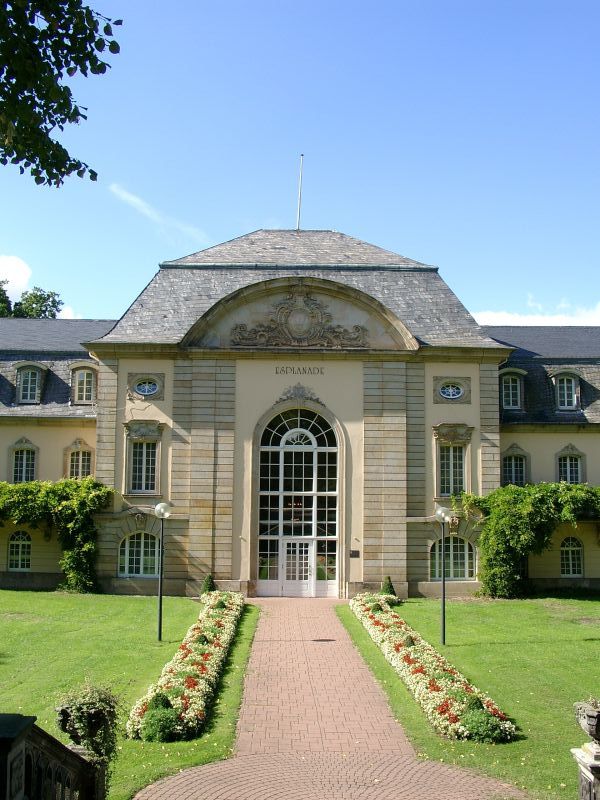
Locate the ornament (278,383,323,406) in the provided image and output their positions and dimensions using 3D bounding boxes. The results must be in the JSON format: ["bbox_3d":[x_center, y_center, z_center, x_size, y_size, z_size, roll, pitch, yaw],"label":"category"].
[{"bbox_3d":[-0.024,-0.245,31.950,1.992,0.940,0.250,1,-6,-1],"label":"ornament"}]

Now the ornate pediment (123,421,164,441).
[{"bbox_3d":[-6.295,1.248,31.907,1.721,0.833,0.350,1,-6,-1],"label":"ornate pediment"}]

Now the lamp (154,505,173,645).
[{"bbox_3d":[-4.047,5.063,23.154,0.440,4.000,0.440,1,-6,-1],"label":"lamp"}]

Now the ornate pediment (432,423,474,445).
[{"bbox_3d":[6.285,1.368,32.095,1.741,0.858,0.350,1,-6,-1],"label":"ornate pediment"}]

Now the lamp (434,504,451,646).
[{"bbox_3d":[4.229,5.180,23.154,0.440,4.000,0.440,1,-6,-1],"label":"lamp"}]

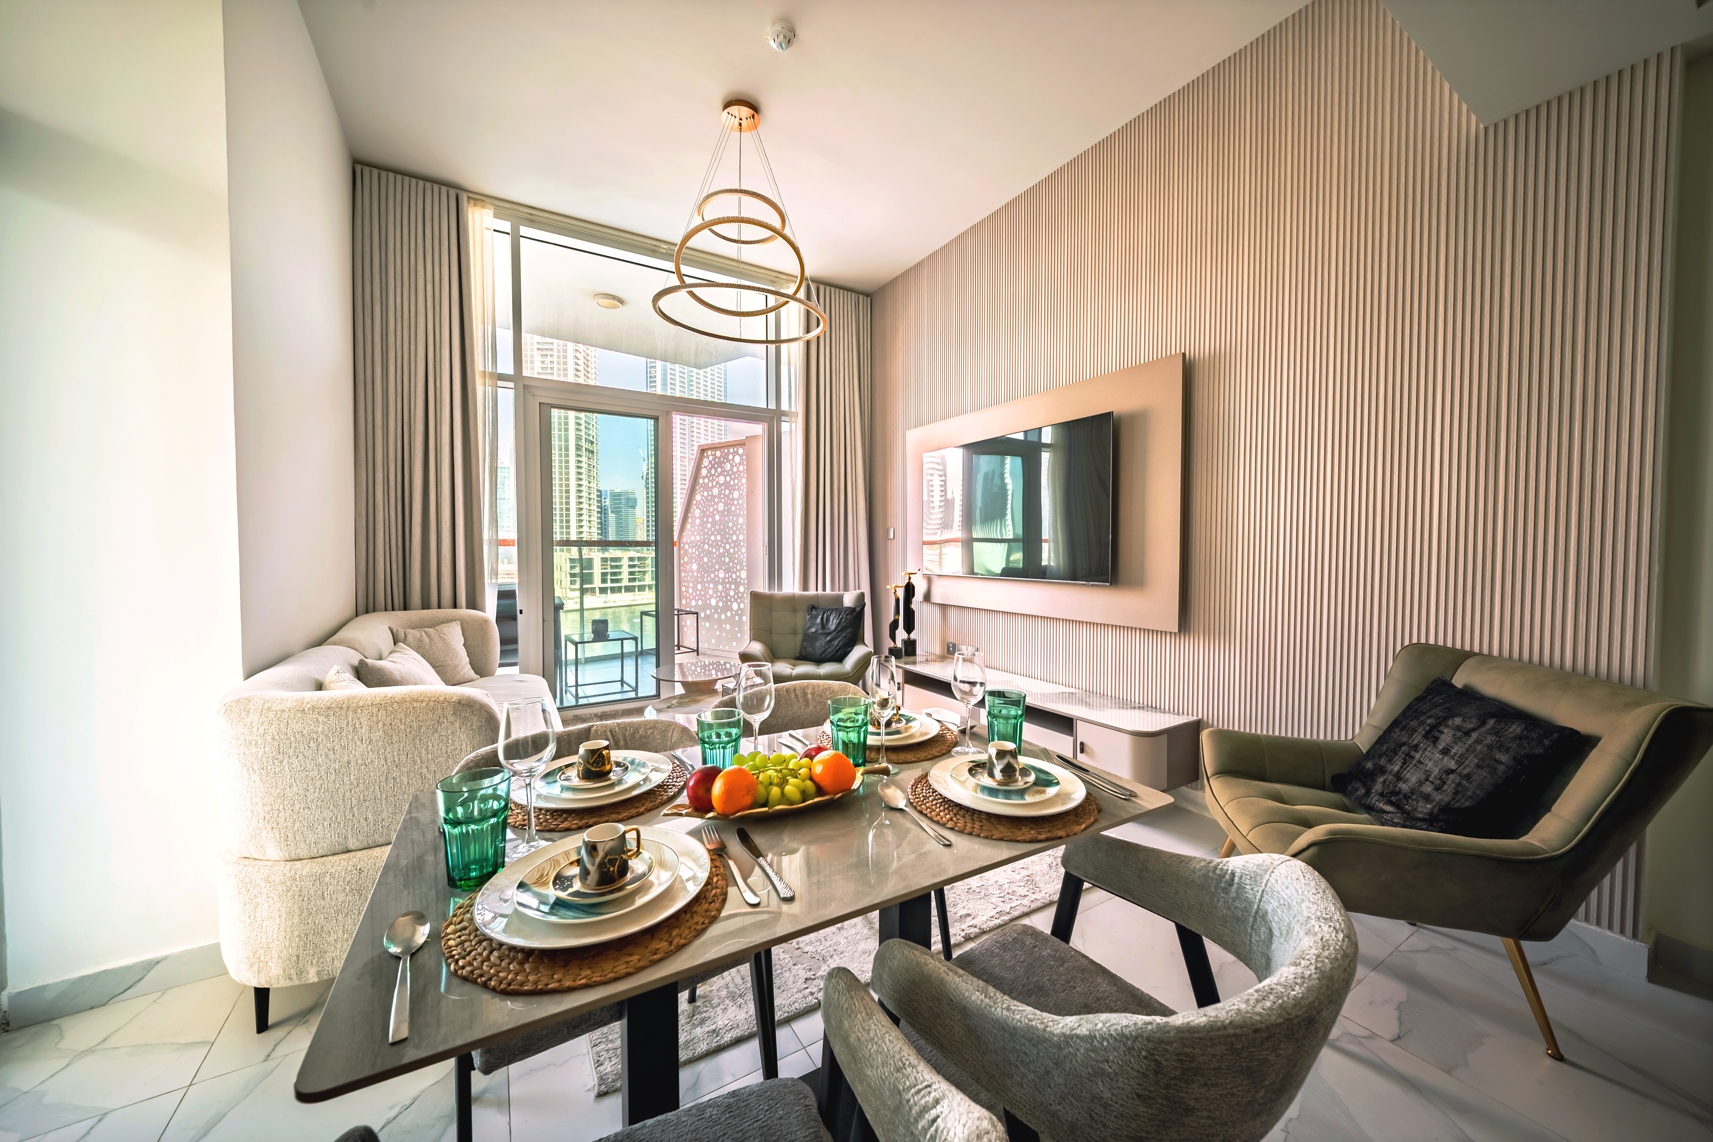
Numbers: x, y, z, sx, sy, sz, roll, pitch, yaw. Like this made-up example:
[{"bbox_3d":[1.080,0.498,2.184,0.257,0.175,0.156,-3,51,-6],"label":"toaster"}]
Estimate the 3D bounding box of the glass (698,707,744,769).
[{"bbox_3d":[-0.256,0.334,1.074,0.091,0.131,0.091,0,2,-30],"label":"glass"}]

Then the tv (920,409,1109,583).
[{"bbox_3d":[0.907,-0.385,3.502,0.060,0.866,1.476,0,2,-33],"label":"tv"}]

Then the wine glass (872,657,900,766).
[{"bbox_3d":[0.058,0.293,1.172,0.063,0.230,0.063,0,2,0],"label":"wine glass"}]

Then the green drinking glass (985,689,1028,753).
[{"bbox_3d":[0.330,0.338,1.262,0.091,0.131,0.091,1,2,0],"label":"green drinking glass"}]

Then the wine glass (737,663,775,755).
[{"bbox_3d":[-0.198,0.299,1.133,0.076,0.220,0.076,-1,2,-32],"label":"wine glass"}]

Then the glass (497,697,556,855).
[{"bbox_3d":[-0.473,0.296,0.824,0.076,0.215,0.076,0,2,-30],"label":"glass"}]

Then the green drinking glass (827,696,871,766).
[{"bbox_3d":[-0.013,0.335,1.188,0.091,0.131,0.091,1,2,0],"label":"green drinking glass"}]

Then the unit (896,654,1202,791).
[{"bbox_3d":[0.854,0.786,3.285,0.470,0.287,1.932,-1,2,-32],"label":"unit"}]

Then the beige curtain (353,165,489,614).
[{"bbox_3d":[-2.567,-0.606,3.388,0.601,3.331,0.160,-1,2,-32],"label":"beige curtain"}]

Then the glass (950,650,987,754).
[{"bbox_3d":[0.250,0.295,1.267,0.076,0.220,0.076,0,2,0],"label":"glass"}]

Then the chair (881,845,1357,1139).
[{"bbox_3d":[0.328,0.781,0.788,0.580,0.760,0.570,-1,2,-30],"label":"chair"}]

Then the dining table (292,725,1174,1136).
[{"bbox_3d":[-0.105,0.778,1.045,1.193,0.750,0.682,0,2,-30],"label":"dining table"}]

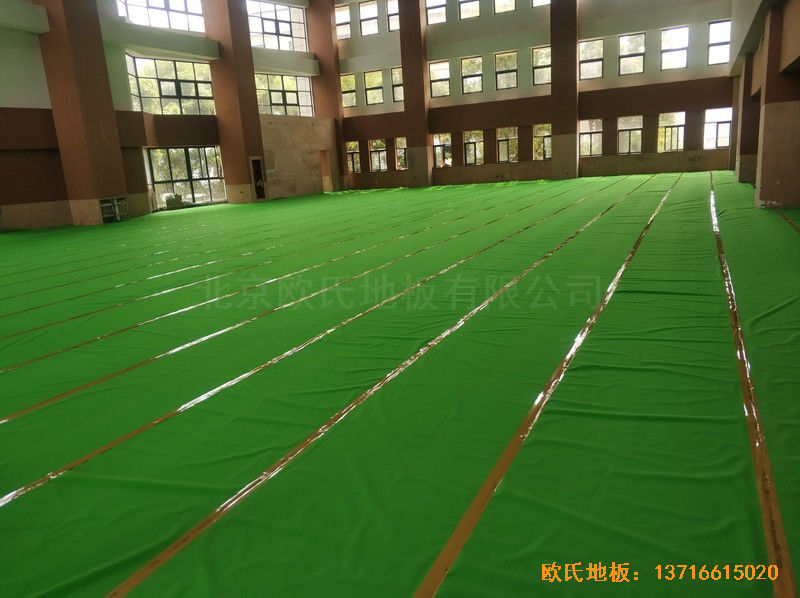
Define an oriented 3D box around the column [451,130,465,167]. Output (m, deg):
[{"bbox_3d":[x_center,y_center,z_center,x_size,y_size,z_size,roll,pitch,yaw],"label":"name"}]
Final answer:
[{"bbox_3d":[3.363,-8.679,35.977,0.756,1.879,0.260,2,14,25],"label":"column"}]

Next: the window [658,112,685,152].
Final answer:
[{"bbox_3d":[12.146,-7.443,27.865,1.094,1.702,0.150,2,14,25],"label":"window"}]

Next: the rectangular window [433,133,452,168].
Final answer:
[{"bbox_3d":[2.308,-7.675,32.303,1.029,1.709,0.140,2,14,25],"label":"rectangular window"}]

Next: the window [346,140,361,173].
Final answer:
[{"bbox_3d":[-3.014,-8.907,39.064,1.084,1.889,0.150,2,14,25],"label":"window"}]

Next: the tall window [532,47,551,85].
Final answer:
[{"bbox_3d":[6.781,-10.946,29.288,1.029,1.646,0.140,2,14,25],"label":"tall window"}]

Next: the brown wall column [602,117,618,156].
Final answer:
[{"bbox_3d":[9.780,-7.532,28.991,0.714,1.702,0.250,2,14,25],"label":"brown wall column"}]

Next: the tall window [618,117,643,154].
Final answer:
[{"bbox_3d":[10.575,-7.505,28.612,1.079,1.687,0.150,2,14,25],"label":"tall window"}]

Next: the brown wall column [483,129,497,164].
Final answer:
[{"bbox_3d":[5.121,-8.620,35.141,0.781,1.879,0.260,2,14,25],"label":"brown wall column"}]

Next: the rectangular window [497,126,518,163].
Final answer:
[{"bbox_3d":[5.359,-7.588,30.846,1.029,1.672,0.140,2,14,25],"label":"rectangular window"}]

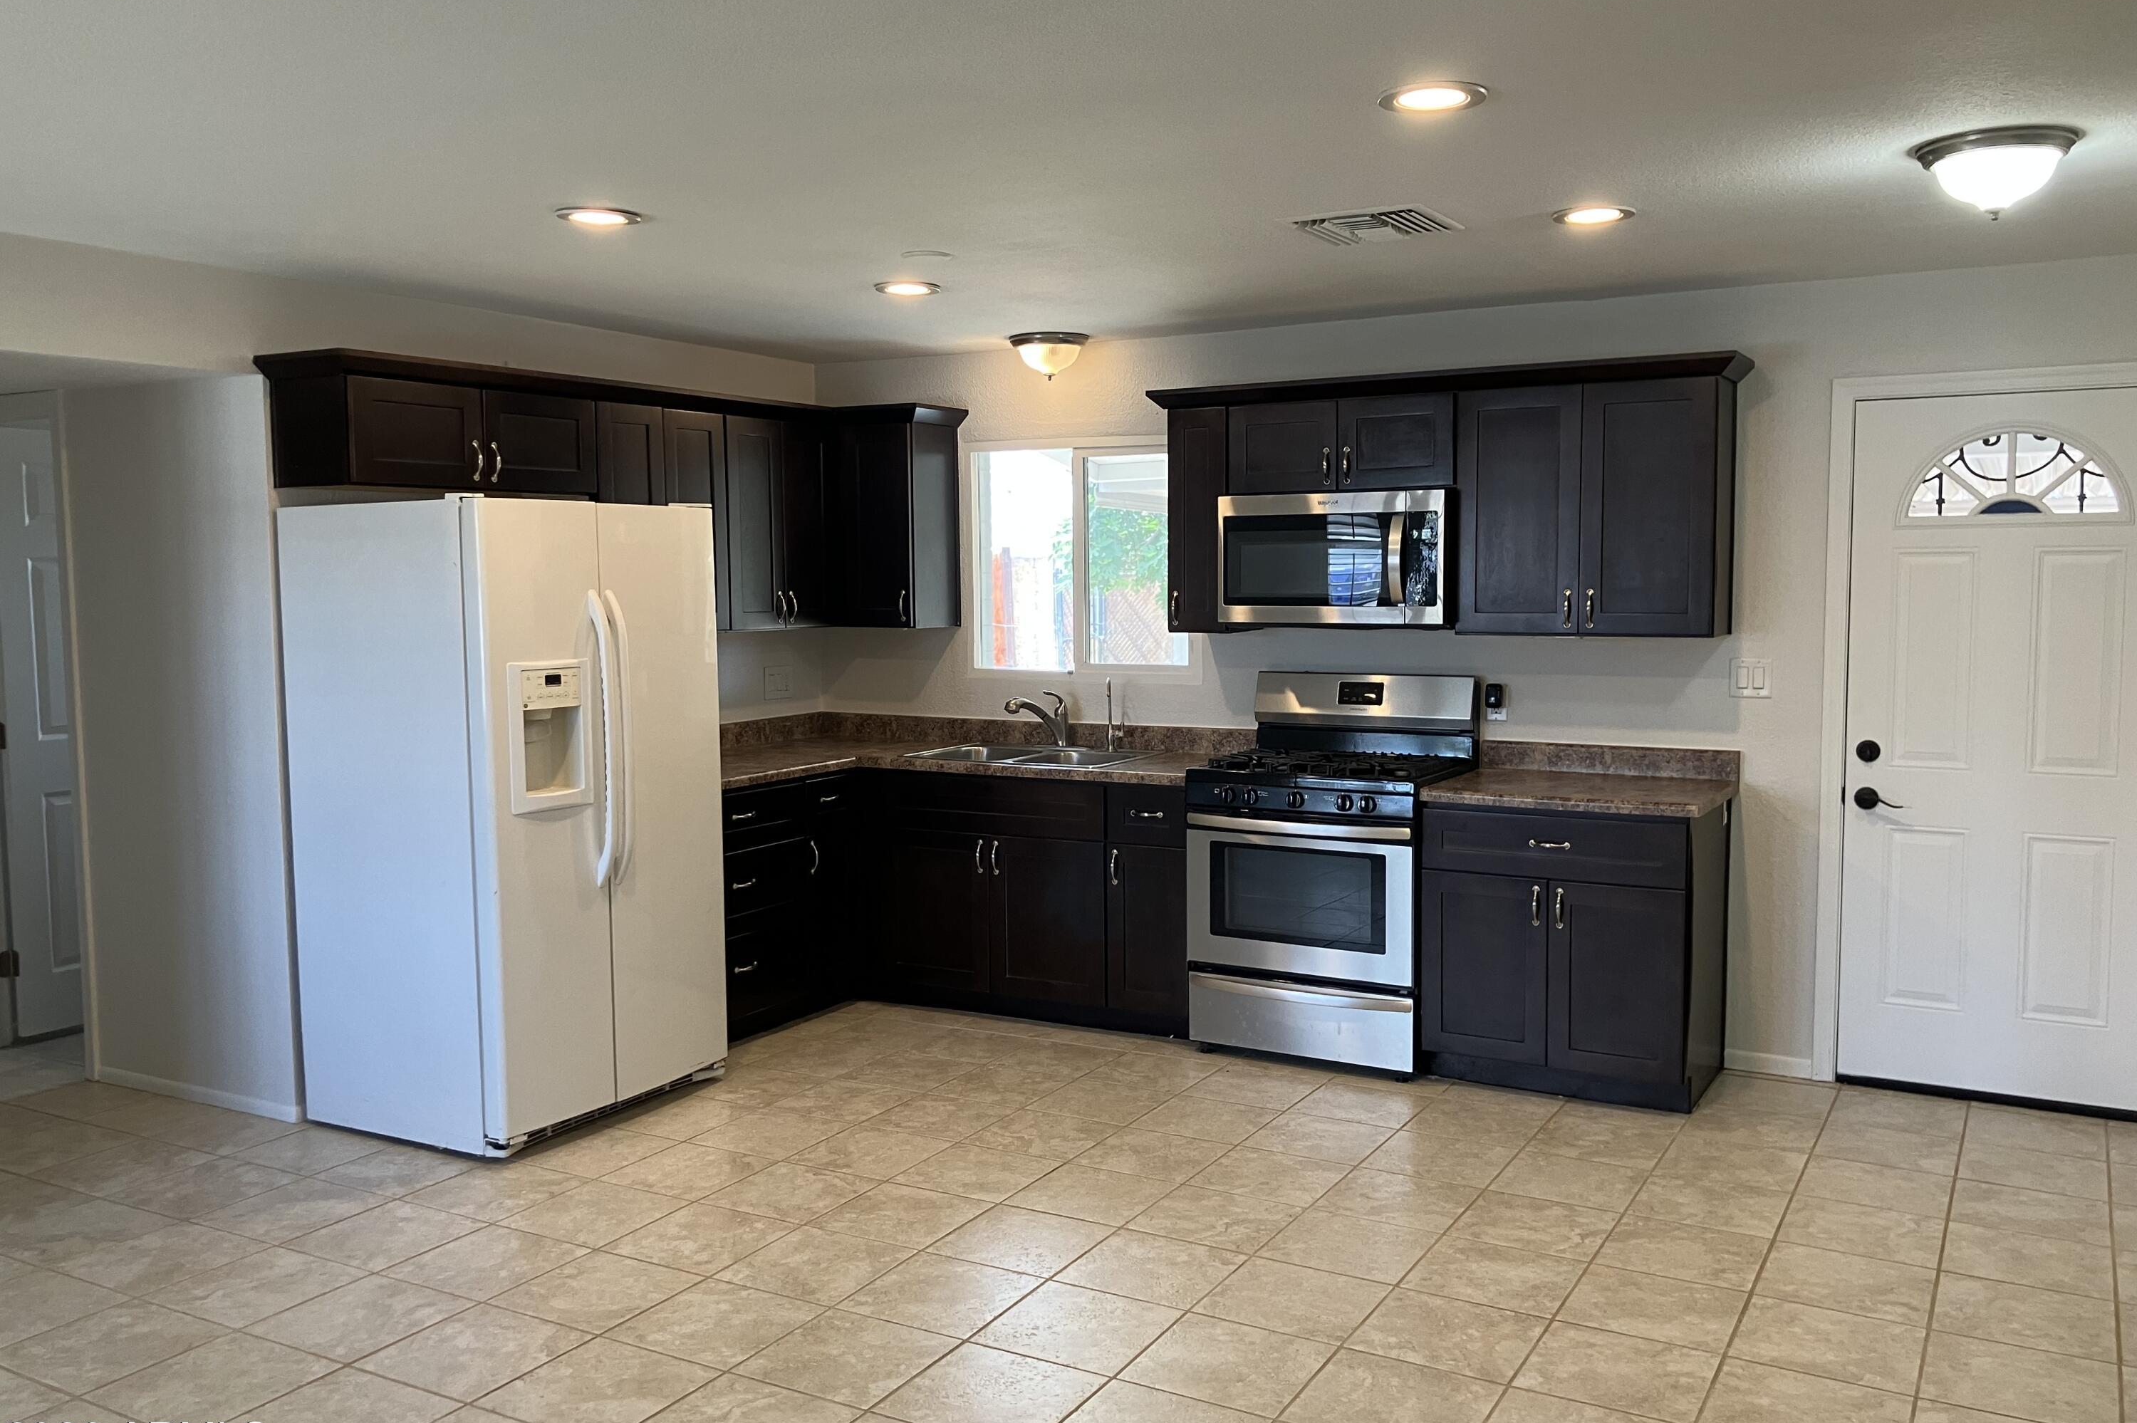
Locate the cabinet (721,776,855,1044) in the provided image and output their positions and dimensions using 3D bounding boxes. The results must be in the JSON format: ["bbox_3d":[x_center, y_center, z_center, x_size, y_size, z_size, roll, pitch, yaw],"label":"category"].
[{"bbox_3d":[-1.272,0.664,6.065,0.612,0.875,0.940,2,5,30],"label":"cabinet"}]

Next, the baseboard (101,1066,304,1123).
[{"bbox_3d":[-2.660,1.154,5.266,0.982,0.057,0.014,2,5,30],"label":"baseboard"}]

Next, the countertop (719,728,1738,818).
[{"bbox_3d":[0.149,0.186,5.559,3.548,0.133,1.550,2,5,30],"label":"countertop"}]

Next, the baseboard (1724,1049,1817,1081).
[{"bbox_3d":[2.153,1.087,5.320,0.261,0.062,0.013,2,5,30],"label":"baseboard"}]

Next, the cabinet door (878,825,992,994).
[{"bbox_3d":[-0.462,0.688,6.075,0.451,0.548,0.023,2,5,30],"label":"cabinet door"}]

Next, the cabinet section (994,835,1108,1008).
[{"bbox_3d":[-0.068,0.703,5.847,0.454,0.548,0.023,2,5,30],"label":"cabinet section"}]

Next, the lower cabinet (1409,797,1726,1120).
[{"bbox_3d":[1.550,0.690,5.269,0.766,0.872,0.645,2,5,30],"label":"lower cabinet"}]

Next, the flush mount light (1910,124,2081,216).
[{"bbox_3d":[1.834,-1.049,3.427,0.311,0.151,0.311,2,5,30],"label":"flush mount light"}]

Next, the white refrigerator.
[{"bbox_3d":[-1.637,0.286,5.161,0.855,1.785,0.906,2,5,29],"label":"white refrigerator"}]

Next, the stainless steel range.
[{"bbox_3d":[0.862,0.500,5.612,0.762,1.208,0.683,2,5,30],"label":"stainless steel range"}]

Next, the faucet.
[{"bbox_3d":[-0.115,0.037,6.387,0.255,0.212,0.060,-3,5,-28],"label":"faucet"}]

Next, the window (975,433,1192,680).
[{"bbox_3d":[0.047,-0.573,6.470,0.985,0.888,0.080,2,5,30],"label":"window"}]

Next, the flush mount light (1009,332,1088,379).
[{"bbox_3d":[-0.067,-1.253,6.145,0.287,0.156,0.287,-1,5,0],"label":"flush mount light"}]

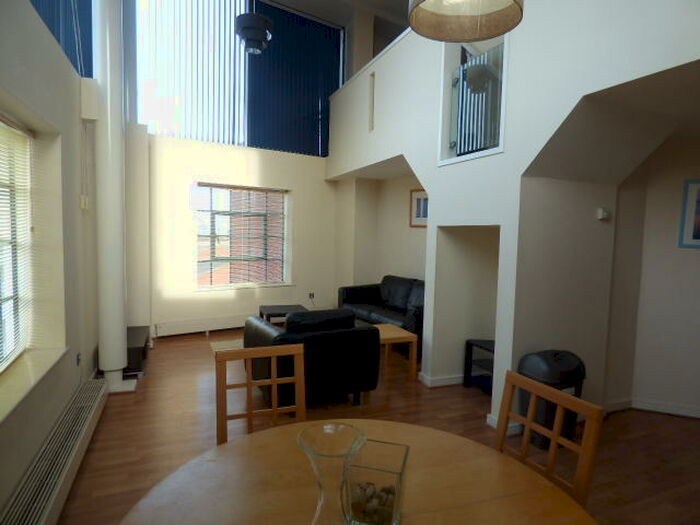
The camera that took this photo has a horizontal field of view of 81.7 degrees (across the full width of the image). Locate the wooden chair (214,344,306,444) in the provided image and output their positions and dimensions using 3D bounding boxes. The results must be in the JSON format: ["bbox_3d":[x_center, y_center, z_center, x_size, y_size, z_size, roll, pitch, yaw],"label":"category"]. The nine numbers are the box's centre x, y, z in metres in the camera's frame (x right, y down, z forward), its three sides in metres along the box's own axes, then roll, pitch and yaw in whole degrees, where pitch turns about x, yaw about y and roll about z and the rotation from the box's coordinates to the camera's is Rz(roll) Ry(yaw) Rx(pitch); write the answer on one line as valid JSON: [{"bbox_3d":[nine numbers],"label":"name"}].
[{"bbox_3d":[-0.370,0.873,1.762,0.415,0.895,0.500,0,4,-17],"label":"wooden chair"}]

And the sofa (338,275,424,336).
[{"bbox_3d":[0.647,0.687,5.428,0.880,0.800,1.800,-1,5,-28],"label":"sofa"}]

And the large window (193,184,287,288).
[{"bbox_3d":[-1.531,-0.382,5.899,1.368,1.417,0.050,-2,5,-35],"label":"large window"}]

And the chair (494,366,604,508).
[{"bbox_3d":[0.522,0.917,1.426,0.500,0.895,0.415,-1,5,-27],"label":"chair"}]

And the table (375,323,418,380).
[{"bbox_3d":[0.307,0.942,4.183,0.550,0.450,0.550,0,4,-23],"label":"table"}]

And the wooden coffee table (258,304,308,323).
[{"bbox_3d":[-0.873,0.838,5.279,0.550,0.450,0.550,0,4,-15],"label":"wooden coffee table"}]

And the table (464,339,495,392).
[{"bbox_3d":[1.441,1.000,3.731,0.420,0.450,0.550,-1,4,-24],"label":"table"}]

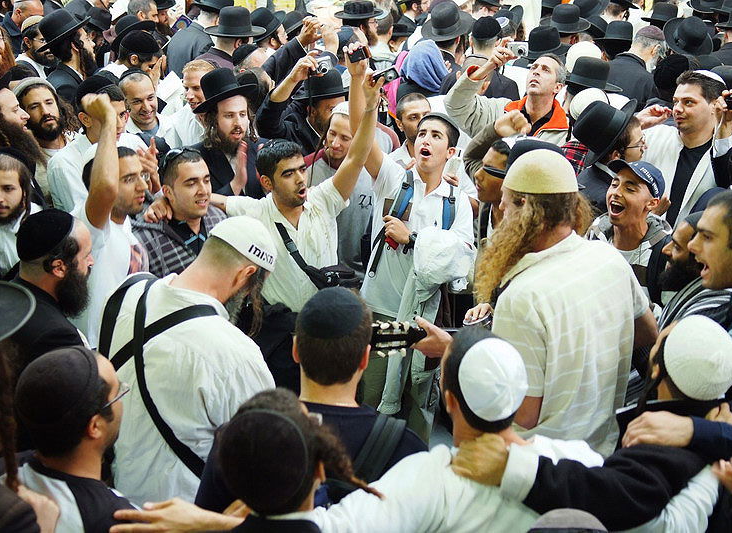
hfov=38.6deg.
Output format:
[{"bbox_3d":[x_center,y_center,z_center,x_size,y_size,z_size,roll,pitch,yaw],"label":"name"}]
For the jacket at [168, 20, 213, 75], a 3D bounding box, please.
[{"bbox_3d":[-0.970,-1.030,5.950,0.360,0.750,0.500,-19,31,-35],"label":"jacket"}]

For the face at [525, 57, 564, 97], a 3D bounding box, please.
[{"bbox_3d":[0.842,-0.882,4.900,0.155,0.205,0.150,17,5,39],"label":"face"}]

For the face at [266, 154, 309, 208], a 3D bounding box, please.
[{"bbox_3d":[-0.270,-0.289,3.550,0.150,0.200,0.140,-19,29,-38],"label":"face"}]

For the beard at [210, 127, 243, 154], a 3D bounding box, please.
[{"bbox_3d":[-0.610,-0.551,4.600,0.140,0.135,0.110,-10,22,-26],"label":"beard"}]

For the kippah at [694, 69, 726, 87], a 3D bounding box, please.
[{"bbox_3d":[1.361,-0.732,4.100,0.145,0.055,0.145,20,6,41],"label":"kippah"}]

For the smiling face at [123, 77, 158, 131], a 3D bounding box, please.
[{"bbox_3d":[-0.961,-0.695,4.450,0.150,0.210,0.140,-23,32,-35],"label":"smiling face"}]

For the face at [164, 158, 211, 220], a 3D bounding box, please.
[{"bbox_3d":[-0.590,-0.253,3.430,0.130,0.205,0.150,12,27,42],"label":"face"}]

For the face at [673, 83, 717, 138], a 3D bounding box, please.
[{"bbox_3d":[1.192,-0.568,3.800,0.140,0.200,0.150,-14,26,-31],"label":"face"}]

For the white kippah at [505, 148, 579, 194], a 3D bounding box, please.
[{"bbox_3d":[0.449,-0.251,2.670,0.180,0.100,0.195,0,20,0],"label":"white kippah"}]

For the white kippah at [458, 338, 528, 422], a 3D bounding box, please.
[{"bbox_3d":[0.250,0.224,2.050,0.165,0.165,0.070,-8,-8,-26],"label":"white kippah"}]

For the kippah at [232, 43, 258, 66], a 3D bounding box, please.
[{"bbox_3d":[-0.617,-1.086,5.350,0.160,0.075,0.160,-25,21,11],"label":"kippah"}]

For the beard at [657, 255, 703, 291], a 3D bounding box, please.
[{"bbox_3d":[0.873,0.022,2.900,0.120,0.120,0.140,0,22,0],"label":"beard"}]

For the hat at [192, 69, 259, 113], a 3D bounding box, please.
[{"bbox_3d":[-0.637,-0.788,4.700,0.310,0.140,0.350,-25,17,-30],"label":"hat"}]

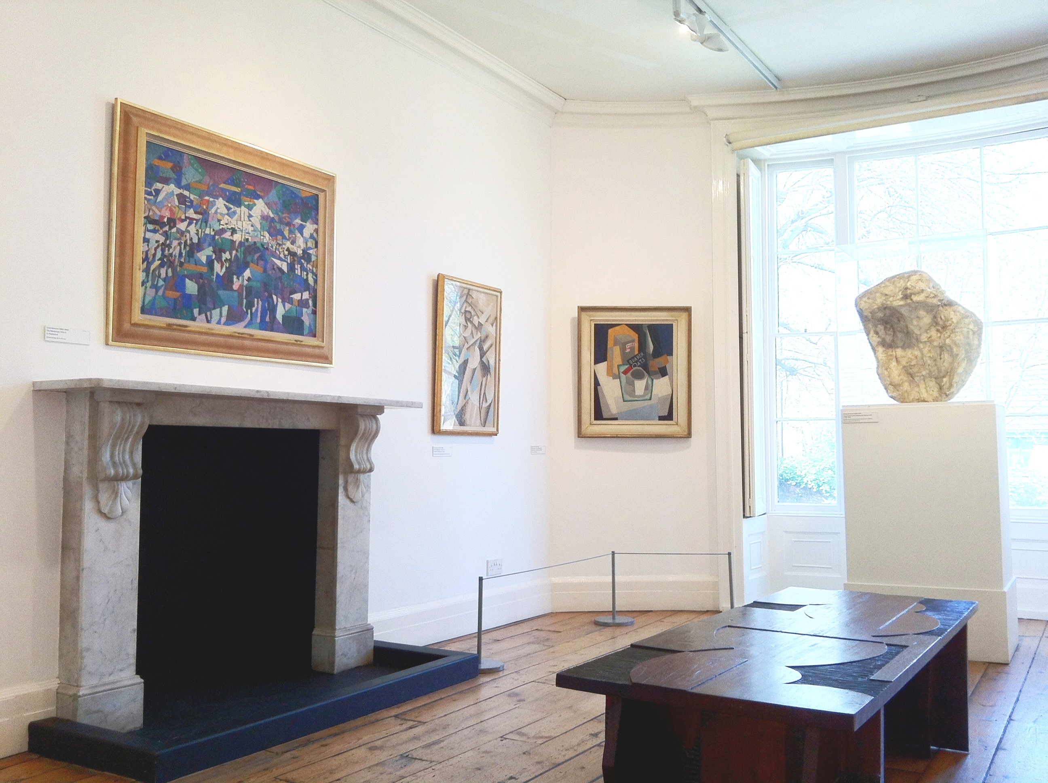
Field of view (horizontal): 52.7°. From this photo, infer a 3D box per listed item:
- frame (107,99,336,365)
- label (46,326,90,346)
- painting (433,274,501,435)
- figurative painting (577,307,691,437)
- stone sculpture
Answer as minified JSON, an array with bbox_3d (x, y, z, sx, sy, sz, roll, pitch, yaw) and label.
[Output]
[{"bbox_3d":[-1.143,-0.558,4.155,0.050,0.859,1.154,-2,-4,30],"label":"frame"},{"bbox_3d":[-1.527,-0.184,3.542,0.005,0.050,0.172,-2,-4,30],"label":"label"},{"bbox_3d":[-0.294,-0.174,5.585,0.040,0.809,0.574,-2,-4,30],"label":"painting"},{"bbox_3d":[0.672,-0.117,6.434,0.692,0.796,0.055,0,-4,-2],"label":"figurative painting"},{"bbox_3d":[1.886,-0.260,5.050,0.570,0.615,0.280,-2,-4,27],"label":"stone sculpture"}]

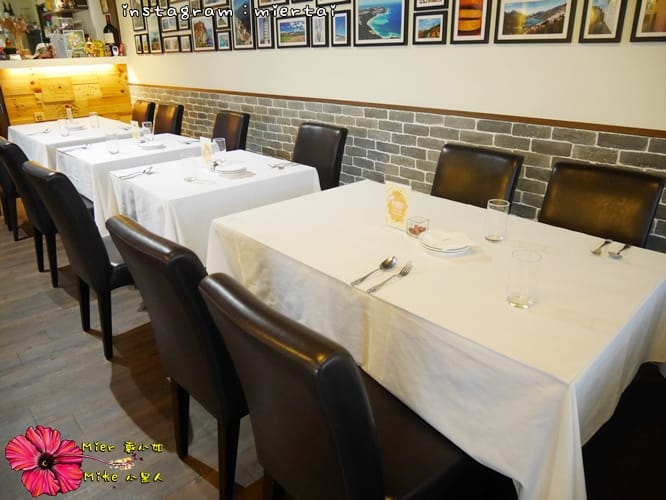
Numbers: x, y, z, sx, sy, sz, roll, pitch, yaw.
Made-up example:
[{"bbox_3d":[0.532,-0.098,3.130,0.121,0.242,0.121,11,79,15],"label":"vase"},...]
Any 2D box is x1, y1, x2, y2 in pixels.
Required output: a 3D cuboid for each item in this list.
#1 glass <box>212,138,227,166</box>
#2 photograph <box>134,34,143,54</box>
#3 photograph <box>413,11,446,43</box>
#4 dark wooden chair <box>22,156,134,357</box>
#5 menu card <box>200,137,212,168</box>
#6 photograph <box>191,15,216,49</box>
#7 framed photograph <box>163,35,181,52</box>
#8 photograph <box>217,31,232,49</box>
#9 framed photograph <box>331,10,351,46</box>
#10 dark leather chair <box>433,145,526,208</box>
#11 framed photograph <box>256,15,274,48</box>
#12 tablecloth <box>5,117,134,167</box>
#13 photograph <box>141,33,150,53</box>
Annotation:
[{"bbox_3d":[-0.593,-0.513,2.413,0.066,0.118,0.066,-20,30,-39],"label":"glass"},{"bbox_3d":[-2.142,-2.257,5.075,0.020,0.201,0.172,-20,30,-39],"label":"photograph"},{"bbox_3d":[0.502,-1.157,2.411,0.020,0.155,0.218,-20,30,-39],"label":"photograph"},{"bbox_3d":[-0.980,-0.015,2.181,0.565,0.890,0.410,-20,30,-39],"label":"dark wooden chair"},{"bbox_3d":[-0.654,-0.507,2.397,0.025,0.150,0.095,-21,30,-39],"label":"menu card"},{"bbox_3d":[-1.130,-1.909,4.085,0.025,0.290,0.429,-21,30,-39],"label":"photograph"},{"bbox_3d":[-1.580,-2.022,4.563,0.025,0.151,0.362,-21,30,-39],"label":"framed photograph"},{"bbox_3d":[-0.909,-1.736,3.828,0.020,0.154,0.218,-20,30,-39],"label":"photograph"},{"bbox_3d":[0.063,-1.395,2.914,0.025,0.200,0.174,-21,30,-39],"label":"framed photograph"},{"bbox_3d":[0.495,0.017,2.082,0.570,0.890,0.410,-20,30,-39],"label":"dark leather chair"},{"bbox_3d":[-0.495,-1.637,3.461,0.025,0.236,0.216,-21,30,-39],"label":"framed photograph"},{"bbox_3d":[-2.094,-0.811,3.901,0.830,0.430,1.360,-21,30,-39],"label":"tablecloth"},{"bbox_3d":[-2.012,-2.205,4.942,0.020,0.201,0.172,-20,30,-39],"label":"photograph"}]

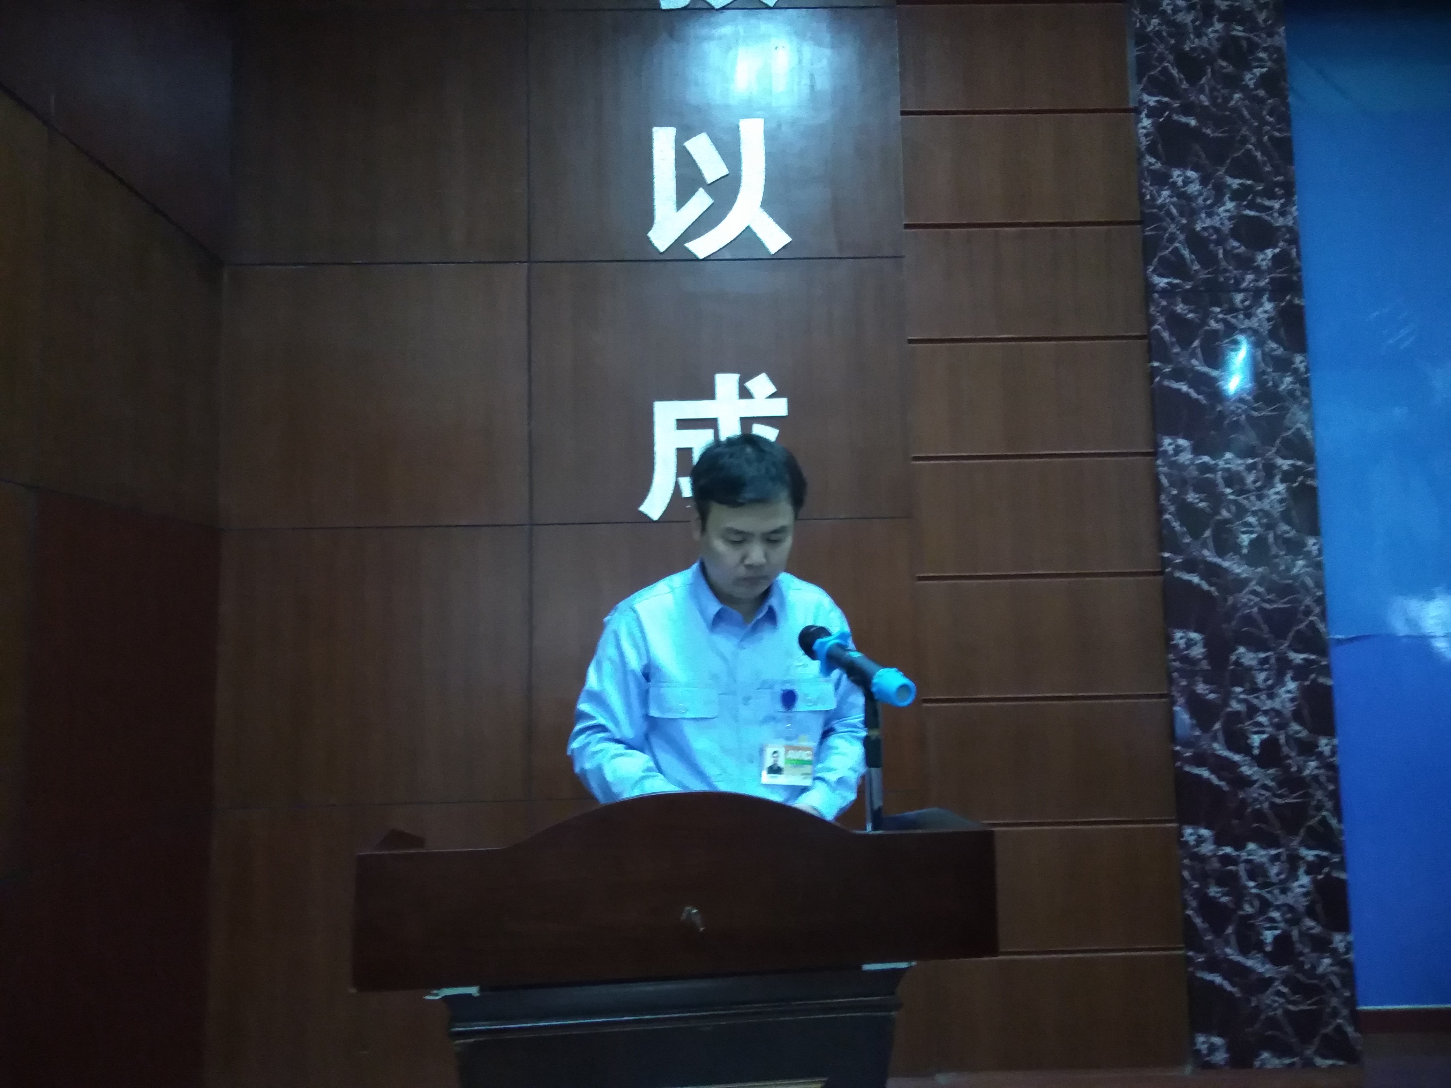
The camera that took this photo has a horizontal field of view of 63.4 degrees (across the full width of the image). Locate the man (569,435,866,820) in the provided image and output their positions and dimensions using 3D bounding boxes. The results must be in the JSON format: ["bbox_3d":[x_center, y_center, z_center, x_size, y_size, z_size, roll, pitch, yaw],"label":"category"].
[{"bbox_3d":[-0.033,0.655,1.814,0.500,1.680,0.440,0,-6,-13],"label":"man"}]

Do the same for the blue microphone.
[{"bbox_3d":[0.169,0.160,1.585,0.070,0.070,0.240,3,13,-33],"label":"blue microphone"}]

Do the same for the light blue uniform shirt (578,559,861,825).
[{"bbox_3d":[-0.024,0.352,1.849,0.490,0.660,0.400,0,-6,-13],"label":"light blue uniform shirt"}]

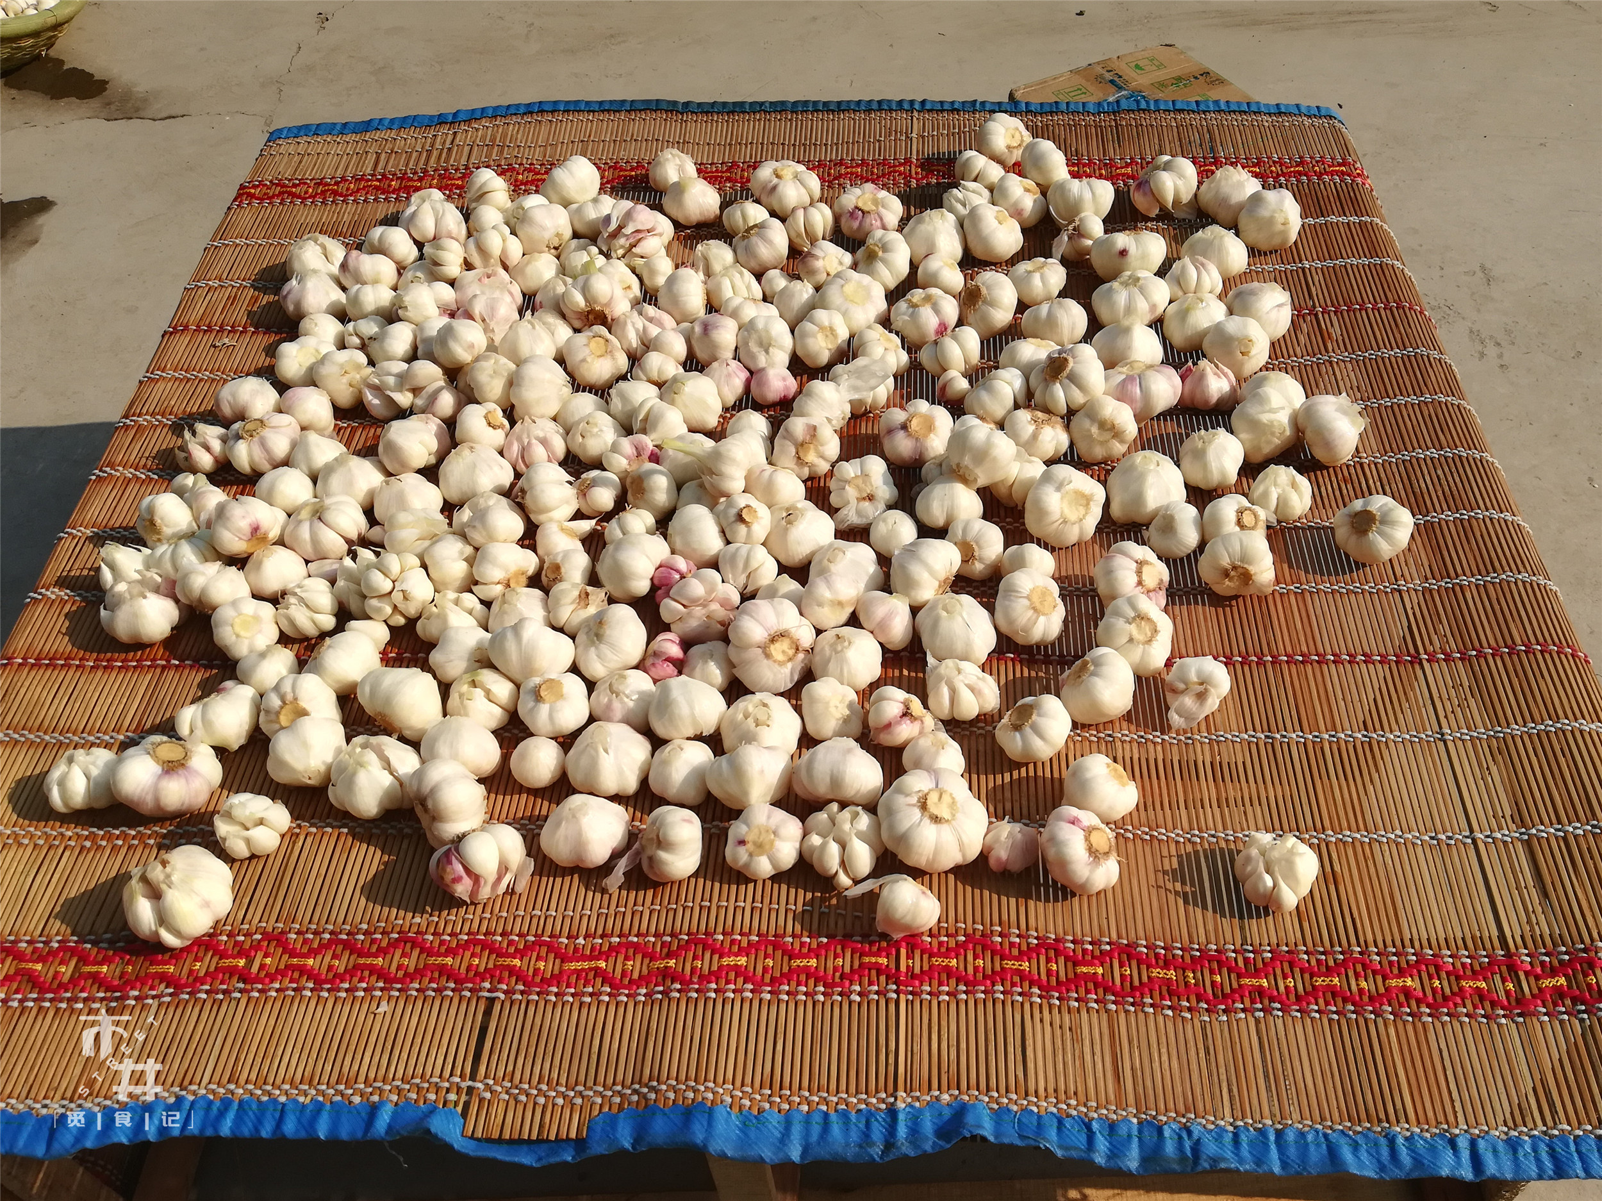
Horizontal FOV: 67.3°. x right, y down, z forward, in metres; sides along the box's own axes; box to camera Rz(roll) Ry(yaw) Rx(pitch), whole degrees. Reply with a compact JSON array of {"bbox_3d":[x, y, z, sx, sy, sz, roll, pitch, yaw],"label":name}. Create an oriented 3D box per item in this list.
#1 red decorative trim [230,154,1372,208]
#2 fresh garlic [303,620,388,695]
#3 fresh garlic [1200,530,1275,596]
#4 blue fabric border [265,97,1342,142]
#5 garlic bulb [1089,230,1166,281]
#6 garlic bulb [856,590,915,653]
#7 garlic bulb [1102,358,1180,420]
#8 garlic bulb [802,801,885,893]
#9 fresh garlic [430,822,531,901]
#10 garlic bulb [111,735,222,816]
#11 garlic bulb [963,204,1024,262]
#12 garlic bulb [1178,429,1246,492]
[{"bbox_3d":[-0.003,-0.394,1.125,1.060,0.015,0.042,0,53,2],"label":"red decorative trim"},{"bbox_3d":[-0.298,0.039,0.784,0.051,0.040,0.050,1,53,3],"label":"fresh garlic"},{"bbox_3d":[0.333,-0.028,0.917,0.059,0.054,0.050,-17,17,20],"label":"fresh garlic"},{"bbox_3d":[-0.014,-0.491,1.228,1.090,0.035,0.035,0,52,4],"label":"blue fabric border"},{"bbox_3d":[0.271,-0.285,0.998,0.069,0.054,0.059,1,53,3],"label":"garlic bulb"},{"bbox_3d":[0.054,0.013,0.783,0.039,0.039,0.042,1,53,3],"label":"garlic bulb"},{"bbox_3d":[0.255,-0.157,0.902,0.059,0.044,0.059,-14,30,22],"label":"garlic bulb"},{"bbox_3d":[0.026,0.154,0.752,0.052,0.039,0.056,1,53,3],"label":"garlic bulb"},{"bbox_3d":[-0.200,0.164,0.754,0.062,0.042,0.050,1,53,3],"label":"fresh garlic"},{"bbox_3d":[-0.390,0.107,0.738,0.068,0.047,0.068,10,25,-9],"label":"garlic bulb"},{"bbox_3d":[0.166,-0.316,1.034,0.053,0.046,0.053,10,73,-8],"label":"garlic bulb"},{"bbox_3d":[0.293,-0.100,0.858,0.048,0.042,0.048,0,52,4],"label":"garlic bulb"}]

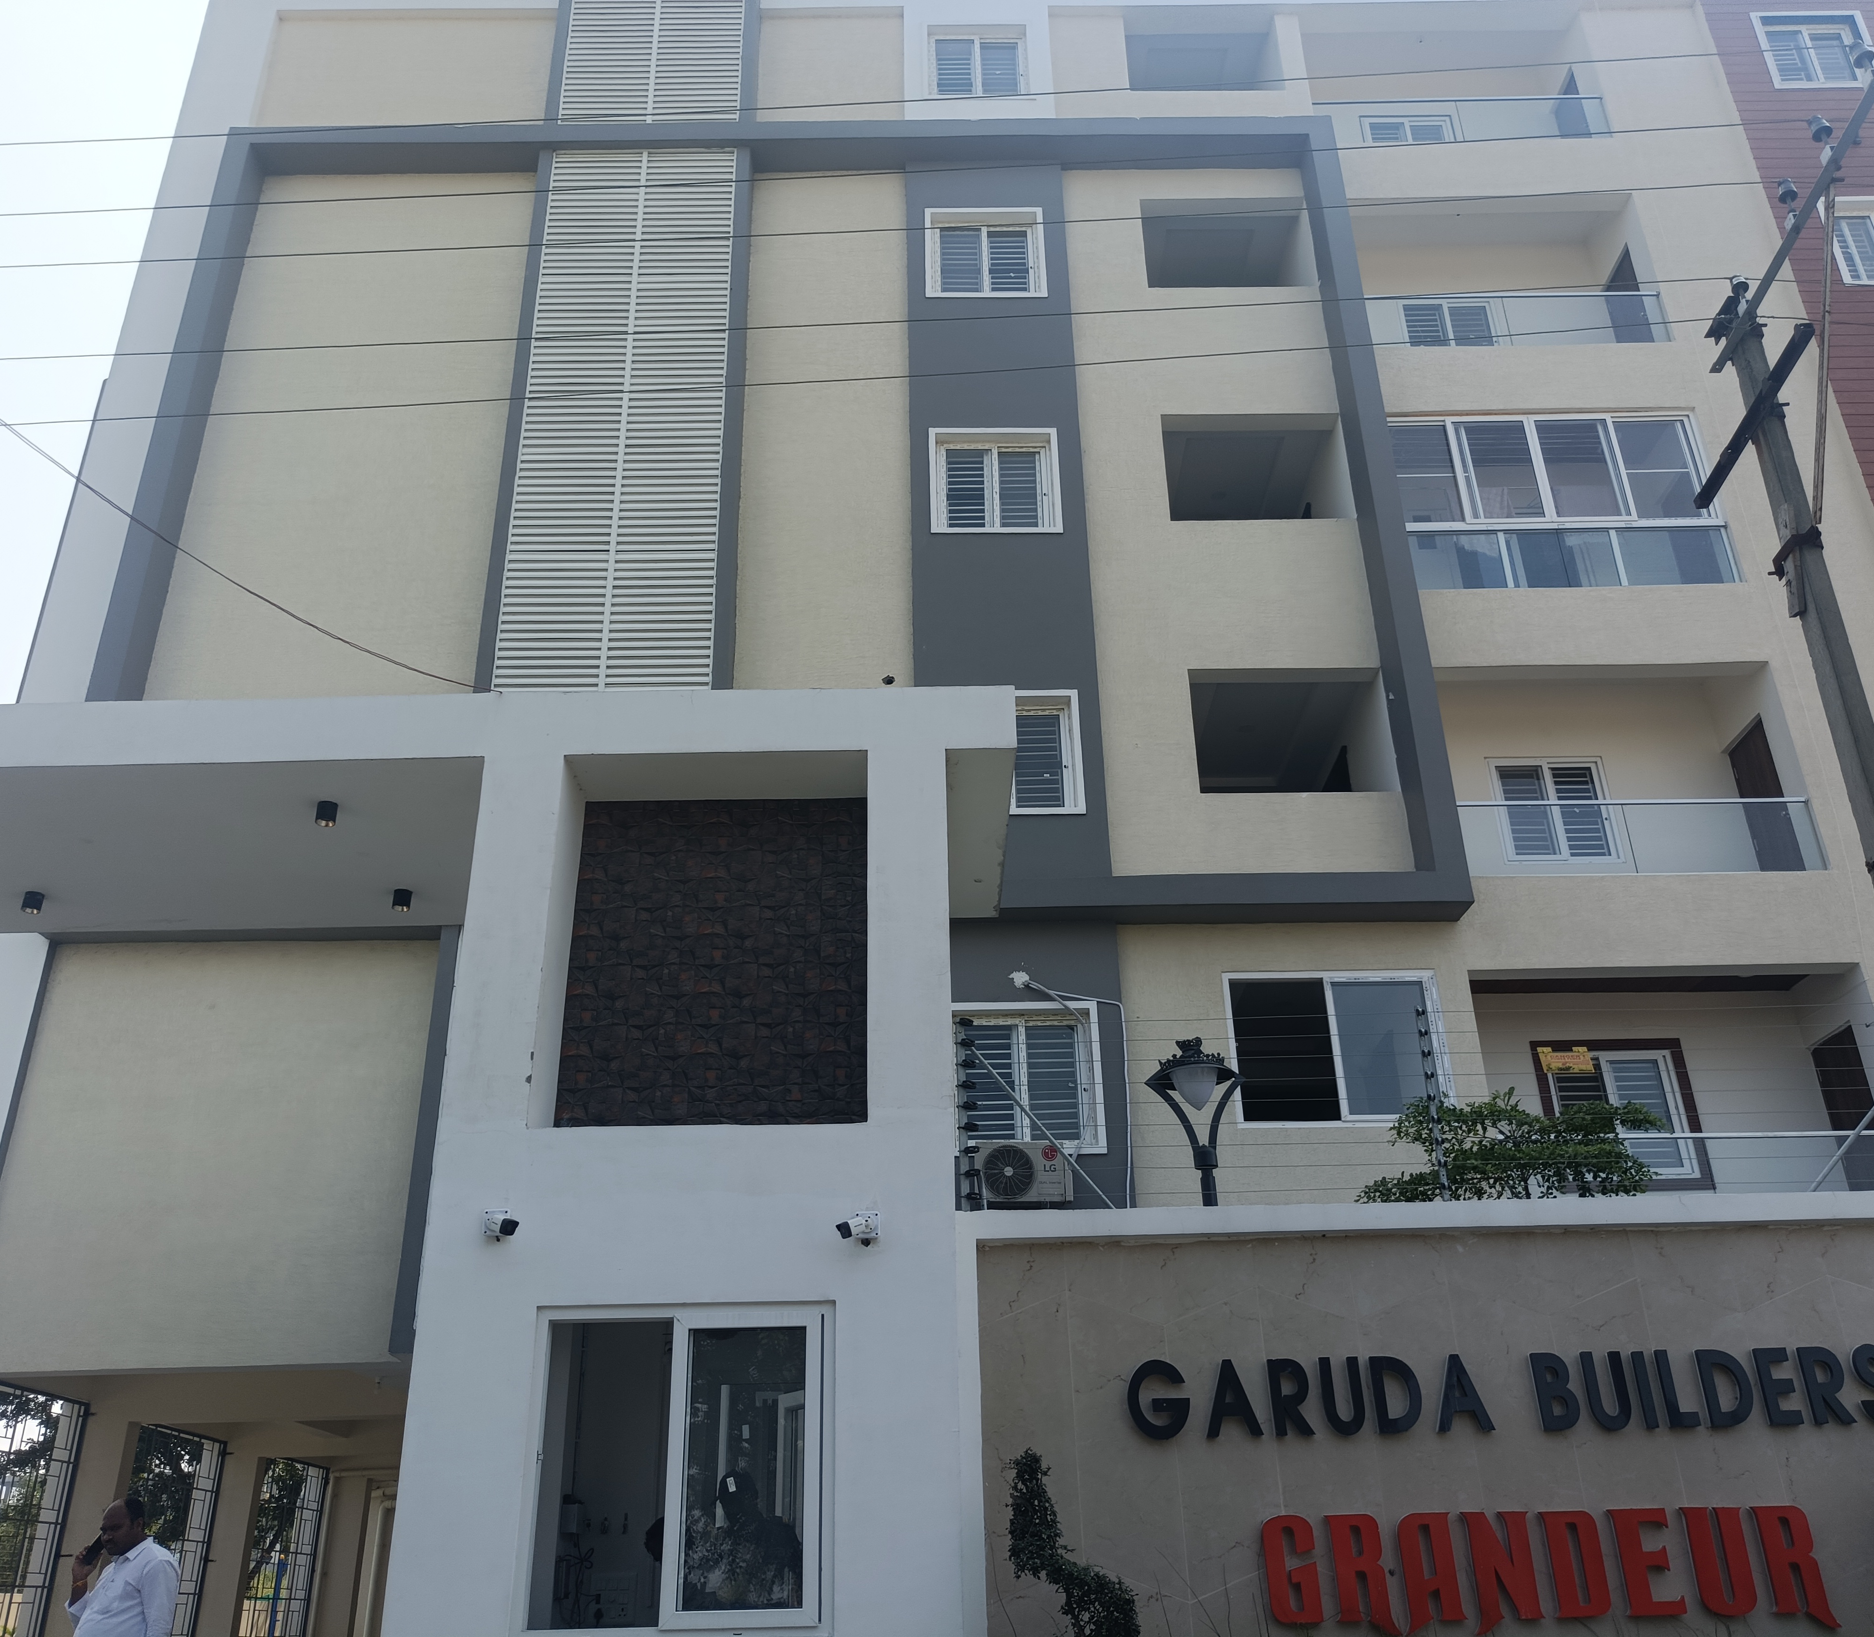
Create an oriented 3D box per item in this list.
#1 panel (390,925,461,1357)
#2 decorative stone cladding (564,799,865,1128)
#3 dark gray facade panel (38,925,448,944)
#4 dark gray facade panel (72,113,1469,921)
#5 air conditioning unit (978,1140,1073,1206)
[{"bbox_3d":[-4.114,2.554,12.901,0.180,3.518,0.339,-1,-26,-1],"label":"panel"},{"bbox_3d":[-1.049,0.734,7.661,1.464,1.818,0.070,-1,-26,-1],"label":"decorative stone cladding"},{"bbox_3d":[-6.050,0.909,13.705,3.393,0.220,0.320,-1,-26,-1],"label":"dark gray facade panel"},{"bbox_3d":[-1.636,-3.393,15.742,12.278,9.575,0.442,-1,-26,-1],"label":"dark gray facade panel"},{"bbox_3d":[0.692,2.876,12.681,0.758,0.492,0.260,-1,-26,-1],"label":"air conditioning unit"}]

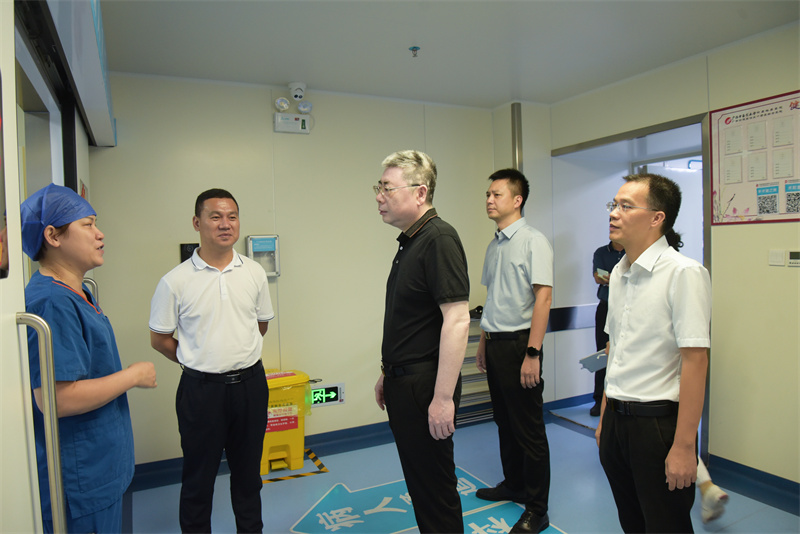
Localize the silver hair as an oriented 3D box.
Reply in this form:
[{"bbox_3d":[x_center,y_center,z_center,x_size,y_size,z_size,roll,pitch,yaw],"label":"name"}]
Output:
[{"bbox_3d":[0.033,-0.307,1.830,0.190,0.185,0.165,-2,3,-22],"label":"silver hair"}]

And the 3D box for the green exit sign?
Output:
[{"bbox_3d":[-0.558,0.901,3.700,0.375,0.148,0.025,-3,3,-25],"label":"green exit sign"}]

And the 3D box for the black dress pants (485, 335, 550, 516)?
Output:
[{"bbox_3d":[0.598,0.778,2.702,0.280,0.890,0.410,-2,3,-20],"label":"black dress pants"}]

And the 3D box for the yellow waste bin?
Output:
[{"bbox_3d":[-0.806,0.955,3.407,0.400,0.605,0.360,-2,3,-22],"label":"yellow waste bin"}]

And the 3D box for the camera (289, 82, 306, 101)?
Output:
[{"bbox_3d":[-0.670,-1.143,3.504,0.115,0.100,0.115,-2,3,-18],"label":"camera"}]

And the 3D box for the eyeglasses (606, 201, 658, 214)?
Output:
[{"bbox_3d":[0.864,-0.210,1.960,0.140,0.045,0.140,6,1,-13],"label":"eyeglasses"}]

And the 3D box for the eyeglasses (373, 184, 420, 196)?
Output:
[{"bbox_3d":[-0.001,-0.263,1.825,0.140,0.045,0.140,-8,5,-22],"label":"eyeglasses"}]

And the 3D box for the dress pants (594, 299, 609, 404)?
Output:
[{"bbox_3d":[1.709,0.674,4.200,0.380,0.830,0.260,-1,3,18],"label":"dress pants"}]

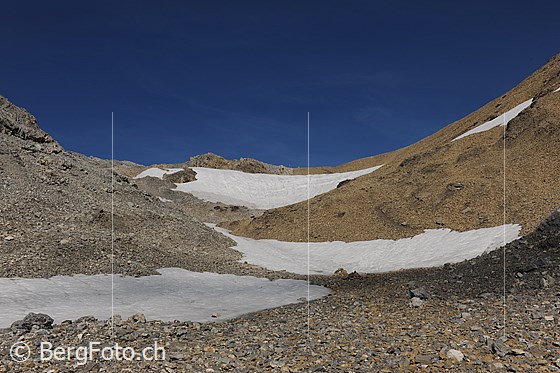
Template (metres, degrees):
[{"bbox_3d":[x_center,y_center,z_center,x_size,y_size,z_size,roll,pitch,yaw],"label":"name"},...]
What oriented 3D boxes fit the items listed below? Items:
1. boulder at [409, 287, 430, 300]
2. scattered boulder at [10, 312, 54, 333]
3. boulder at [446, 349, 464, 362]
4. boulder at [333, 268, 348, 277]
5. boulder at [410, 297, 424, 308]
[{"bbox_3d":[3.602,2.773,16.120,0.510,0.320,0.400,0,-3,0],"label":"boulder"},{"bbox_3d":[-4.443,2.441,11.165,0.770,0.330,0.550,0,-3,0],"label":"scattered boulder"},{"bbox_3d":[2.279,2.188,8.054,0.225,0.150,0.180,0,-3,0],"label":"boulder"},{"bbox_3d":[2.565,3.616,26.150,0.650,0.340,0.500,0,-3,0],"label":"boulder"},{"bbox_3d":[3.223,2.719,14.578,0.320,0.250,0.260,0,-3,0],"label":"boulder"}]

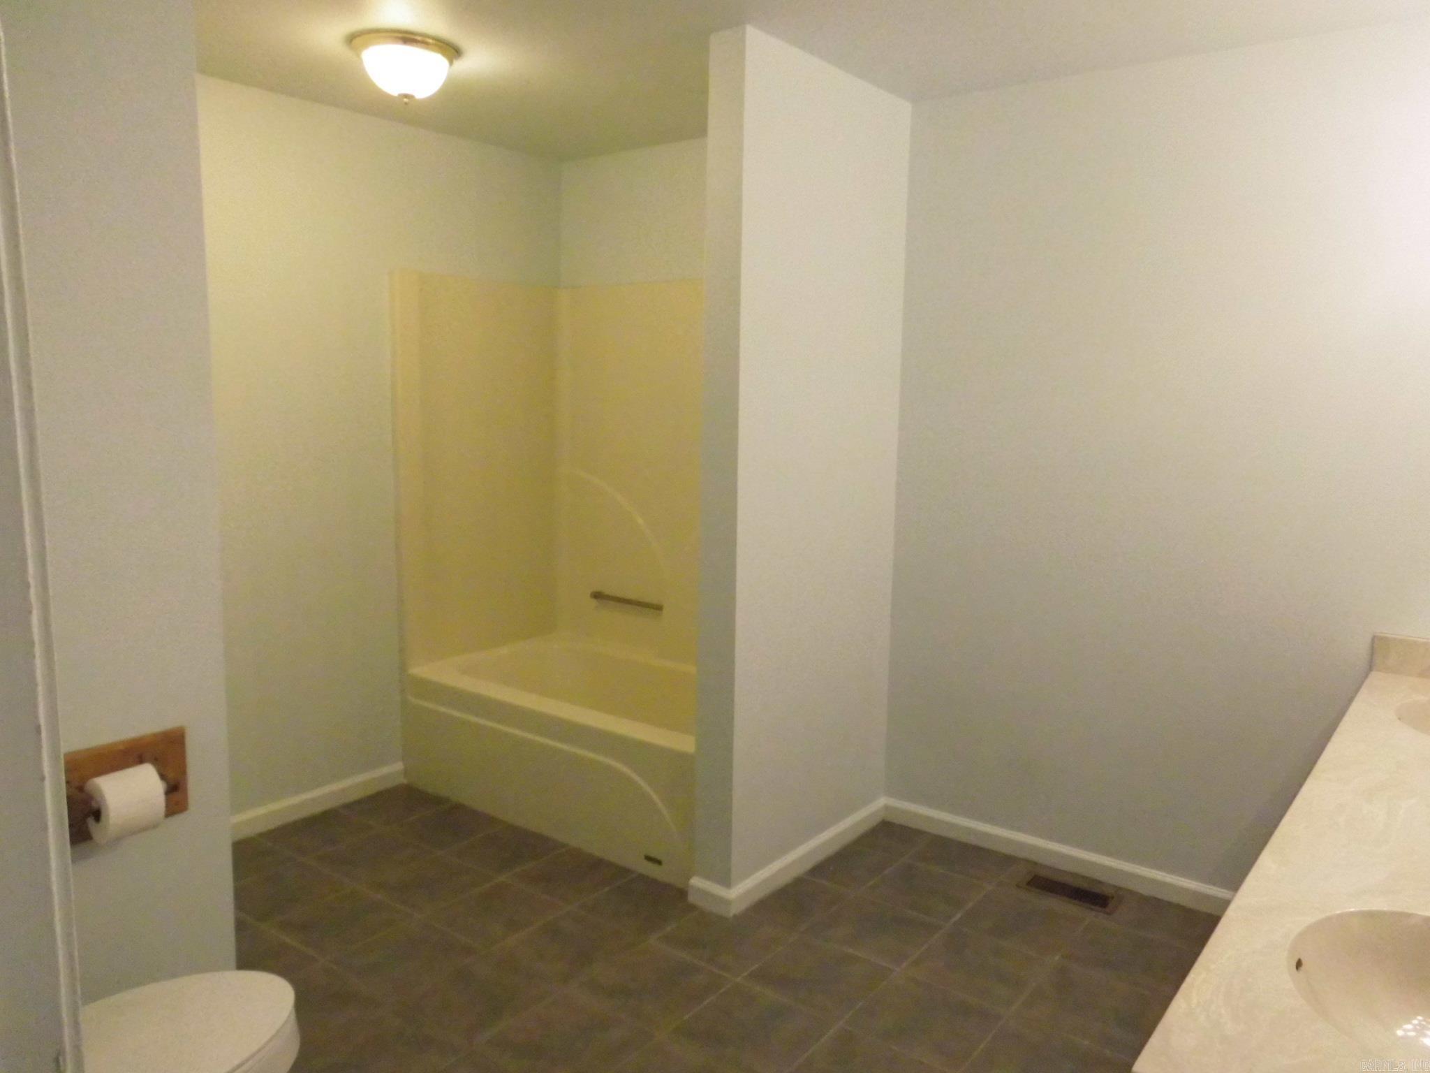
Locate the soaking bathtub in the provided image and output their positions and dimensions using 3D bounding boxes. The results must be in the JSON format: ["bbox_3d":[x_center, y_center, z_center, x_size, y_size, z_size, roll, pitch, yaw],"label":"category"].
[{"bbox_3d":[-0.362,0.766,3.893,1.480,0.452,0.854,7,9,37],"label":"soaking bathtub"}]

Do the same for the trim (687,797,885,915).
[{"bbox_3d":[0.277,1.025,3.435,0.158,0.080,0.946,7,9,37],"label":"trim"}]

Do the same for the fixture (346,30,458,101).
[{"bbox_3d":[-0.875,-1.308,2.925,0.300,0.150,0.300,1,8,0],"label":"fixture"}]

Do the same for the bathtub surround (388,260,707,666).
[{"bbox_3d":[-0.347,-0.203,3.764,1.480,1.511,0.854,7,9,37],"label":"bathtub surround"}]

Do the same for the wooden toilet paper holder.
[{"bbox_3d":[-1.138,0.499,2.015,0.122,0.180,0.256,7,9,37],"label":"wooden toilet paper holder"}]

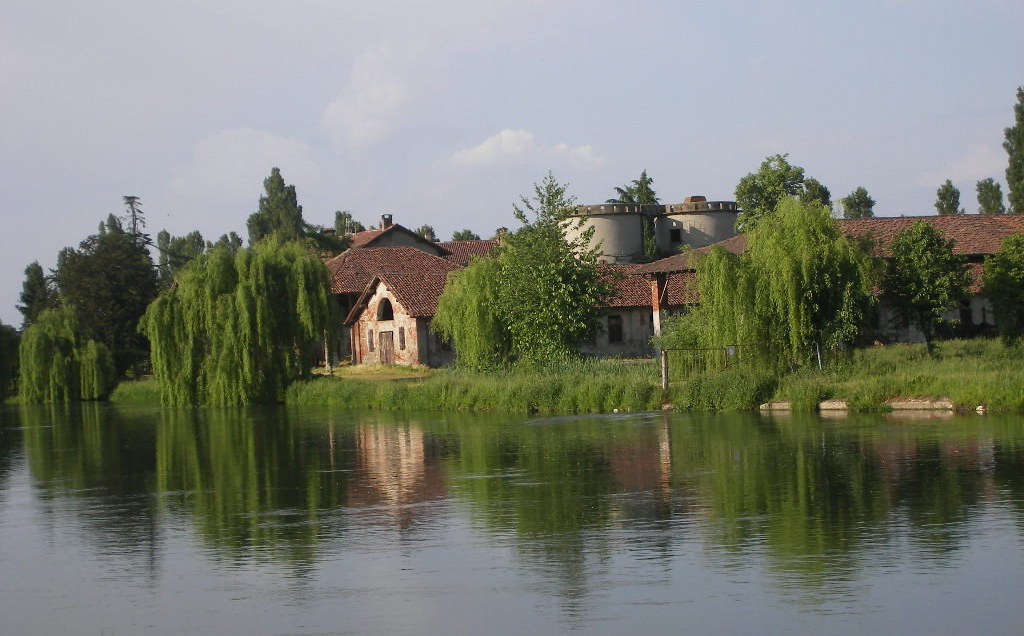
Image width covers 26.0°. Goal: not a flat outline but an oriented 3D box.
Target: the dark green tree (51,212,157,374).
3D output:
[{"bbox_3d":[-32.064,-1.854,175.000,8.110,12.370,8.000,-3,-1,0],"label":"dark green tree"}]

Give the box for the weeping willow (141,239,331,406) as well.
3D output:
[{"bbox_3d":[-14.405,0.235,116.000,9.740,8.610,9.000,-3,-1,0],"label":"weeping willow"}]

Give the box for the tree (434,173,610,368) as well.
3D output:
[{"bbox_3d":[0.478,-2.162,101.000,7.770,8.740,6.800,-3,-1,0],"label":"tree"}]

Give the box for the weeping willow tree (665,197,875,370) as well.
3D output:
[{"bbox_3d":[10.214,-1.368,88.000,8.080,6.760,7.500,-3,-1,0],"label":"weeping willow tree"}]

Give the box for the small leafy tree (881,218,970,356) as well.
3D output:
[{"bbox_3d":[17.147,-1.306,92.000,3.620,5.360,3.700,-3,-1,0],"label":"small leafy tree"}]

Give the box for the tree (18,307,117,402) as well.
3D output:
[{"bbox_3d":[-28.049,2.303,140.000,6.000,5.940,6.000,-3,-1,0],"label":"tree"}]

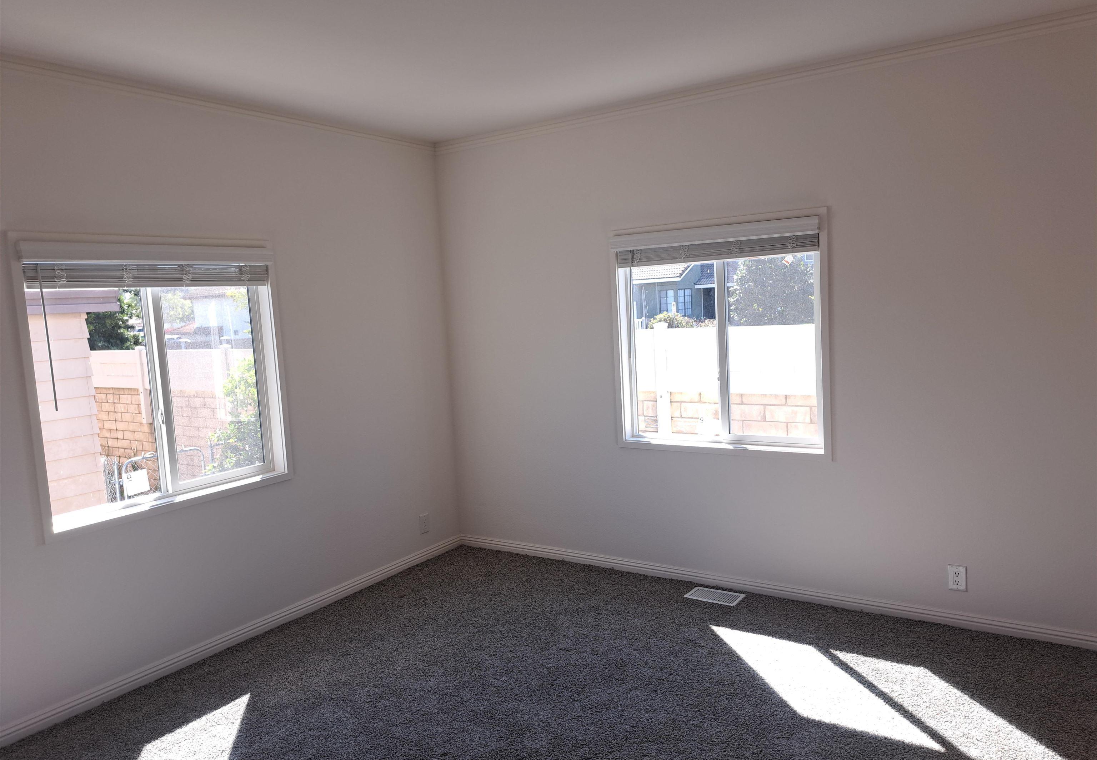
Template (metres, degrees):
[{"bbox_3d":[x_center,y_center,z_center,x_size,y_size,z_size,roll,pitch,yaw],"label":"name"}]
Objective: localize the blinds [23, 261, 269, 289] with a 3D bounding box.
[{"bbox_3d":[-1.823,-0.489,3.560,0.055,0.115,1.140,1,7,34],"label":"blinds"}]

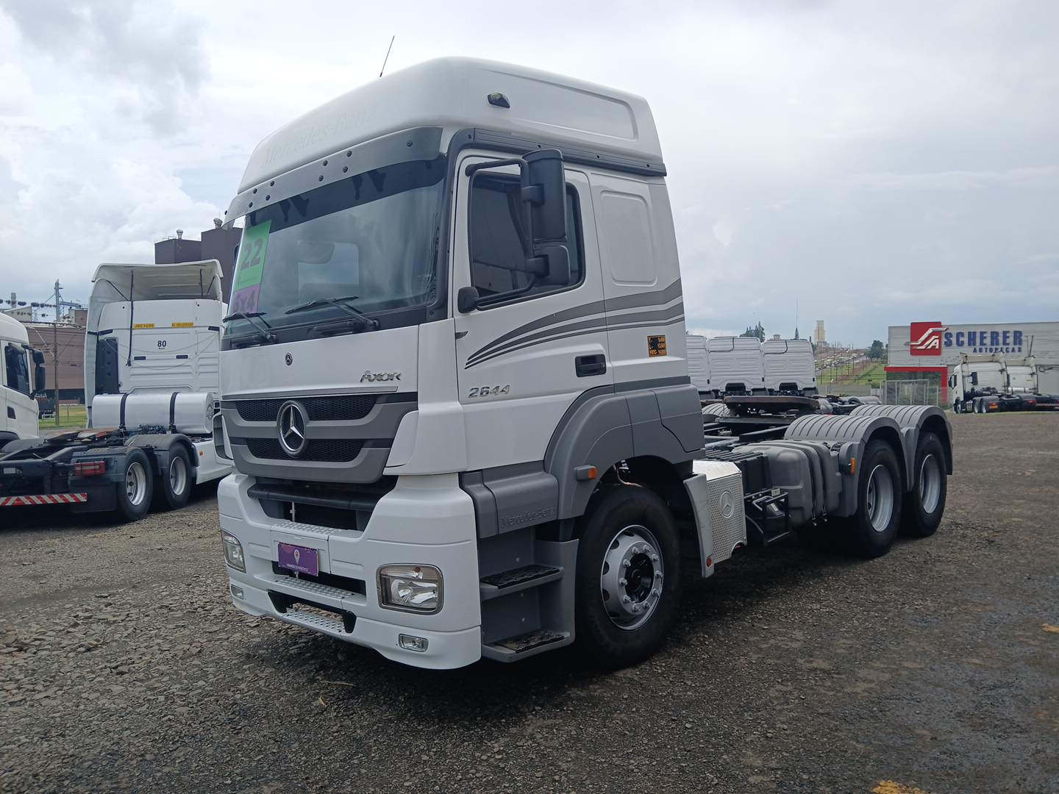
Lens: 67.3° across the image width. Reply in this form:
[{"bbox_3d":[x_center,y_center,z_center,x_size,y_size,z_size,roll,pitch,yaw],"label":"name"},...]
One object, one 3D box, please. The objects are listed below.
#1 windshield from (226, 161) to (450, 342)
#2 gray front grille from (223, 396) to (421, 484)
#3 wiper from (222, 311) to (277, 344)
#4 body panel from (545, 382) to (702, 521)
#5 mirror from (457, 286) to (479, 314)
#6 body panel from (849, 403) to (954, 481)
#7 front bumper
[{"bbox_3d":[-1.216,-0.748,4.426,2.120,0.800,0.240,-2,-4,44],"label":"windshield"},{"bbox_3d":[-1.267,0.213,4.343,2.040,0.440,0.190,-2,4,44],"label":"gray front grille"},{"bbox_3d":[-1.686,-0.408,4.770,0.110,0.220,0.850,0,-1,-39],"label":"wiper"},{"bbox_3d":[0.505,0.260,4.561,0.260,0.660,1.460,-2,4,44],"label":"body panel"},{"bbox_3d":[-0.286,-0.447,3.673,0.100,0.135,0.100,-2,4,44],"label":"mirror"},{"bbox_3d":[3.889,0.481,8.345,0.630,0.800,1.380,-2,0,44],"label":"body panel"},{"bbox_3d":[-1.180,0.841,4.415,2.450,0.920,0.300,-2,4,44],"label":"front bumper"}]

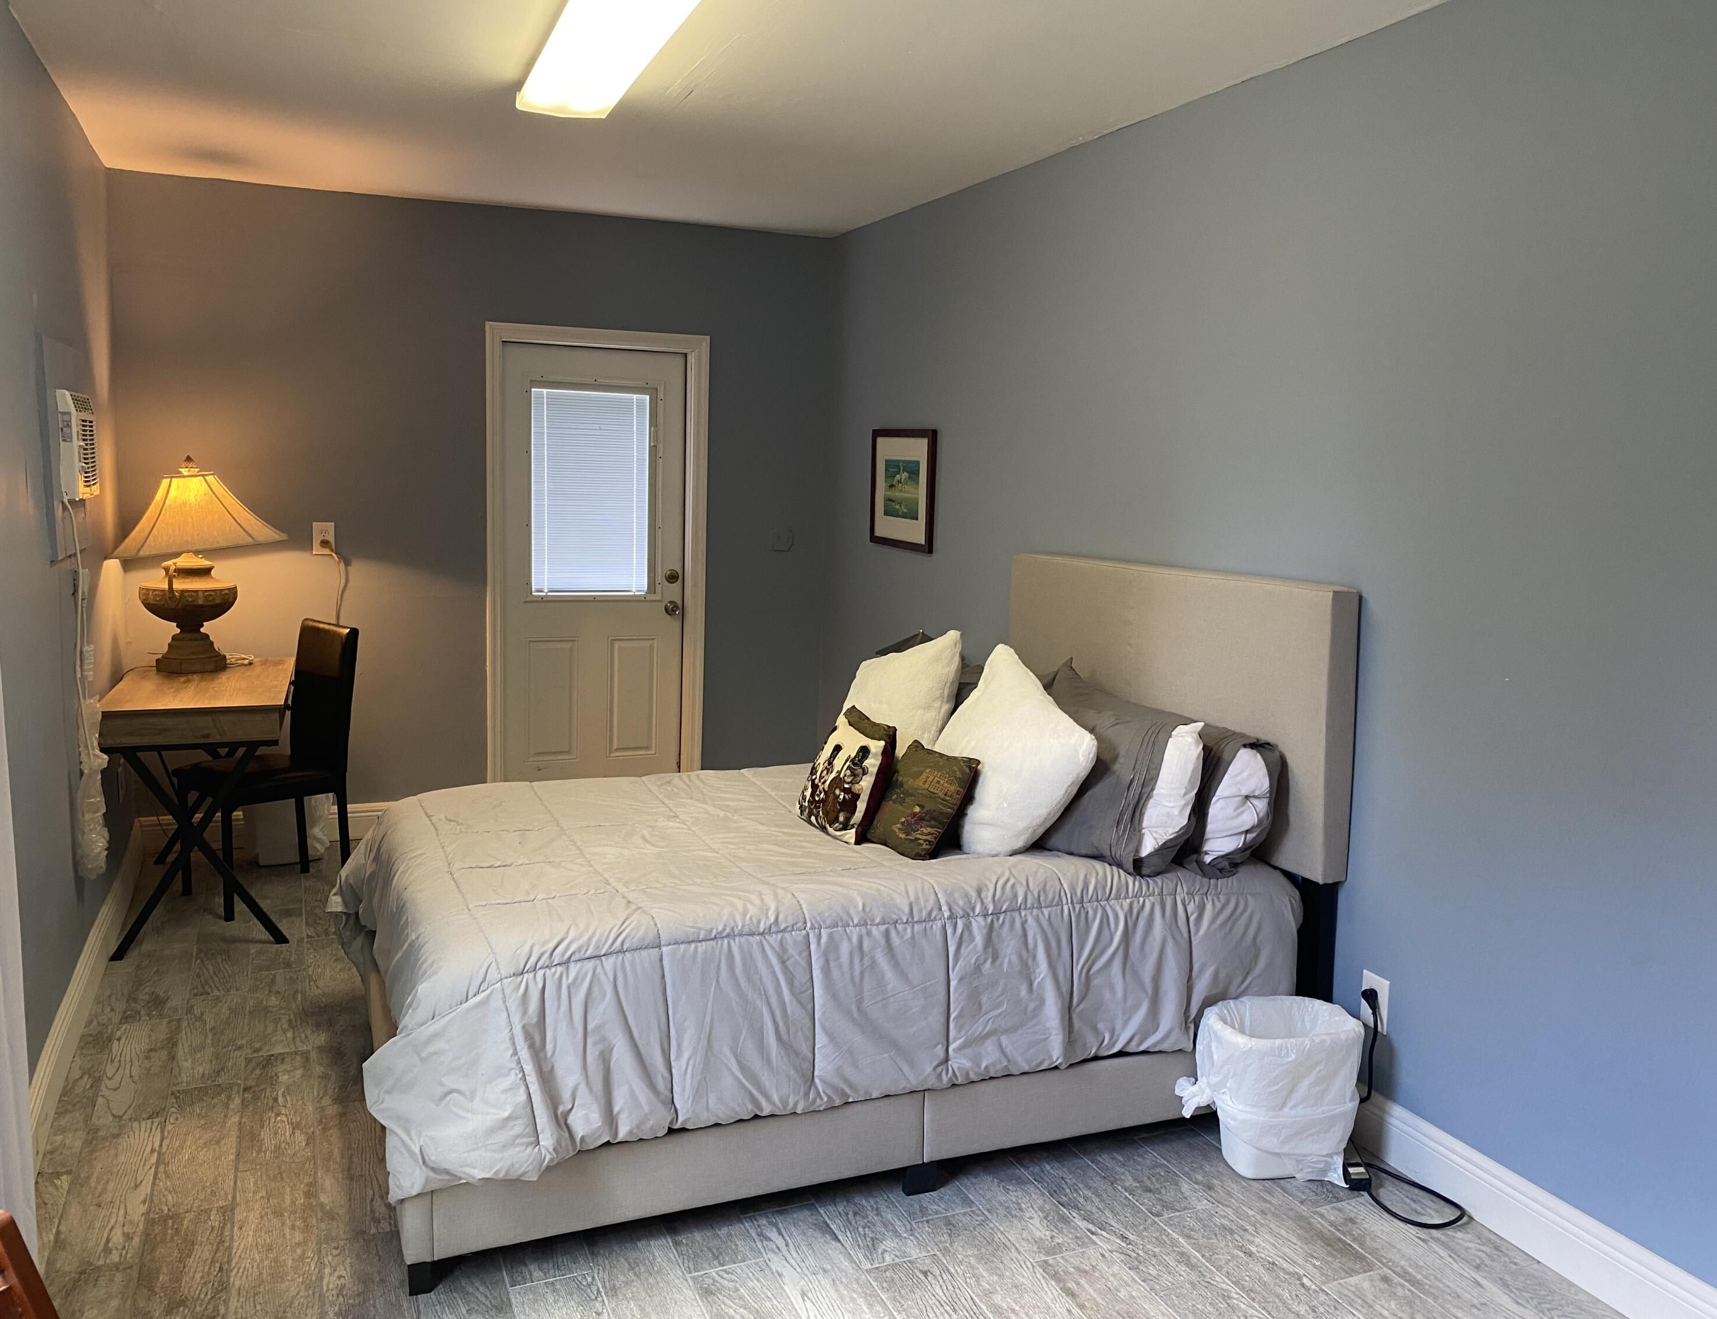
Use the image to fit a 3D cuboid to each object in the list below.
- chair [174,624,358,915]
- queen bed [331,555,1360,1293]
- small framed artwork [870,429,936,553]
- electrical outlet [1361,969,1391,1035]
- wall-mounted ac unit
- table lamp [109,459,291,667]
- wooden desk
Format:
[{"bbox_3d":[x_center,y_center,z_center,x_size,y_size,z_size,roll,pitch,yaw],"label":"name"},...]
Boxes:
[{"bbox_3d":[-2.010,0.352,4.514,0.490,0.940,0.400,-6,11,-45],"label":"chair"},{"bbox_3d":[-0.127,0.410,3.298,2.110,1.270,1.410,-2,9,-23],"label":"queen bed"},{"bbox_3d":[0.163,-0.666,5.184,0.026,0.460,0.555,-2,9,-23],"label":"small framed artwork"},{"bbox_3d":[1.171,0.779,3.004,0.012,0.124,0.077,-2,9,-23],"label":"electrical outlet"},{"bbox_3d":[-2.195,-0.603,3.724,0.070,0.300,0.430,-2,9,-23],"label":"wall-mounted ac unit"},{"bbox_3d":[-2.289,-0.335,4.603,0.530,0.740,0.500,-2,9,-23],"label":"table lamp"},{"bbox_3d":[-2.181,0.448,4.456,0.515,0.760,1.060,-2,9,-23],"label":"wooden desk"}]

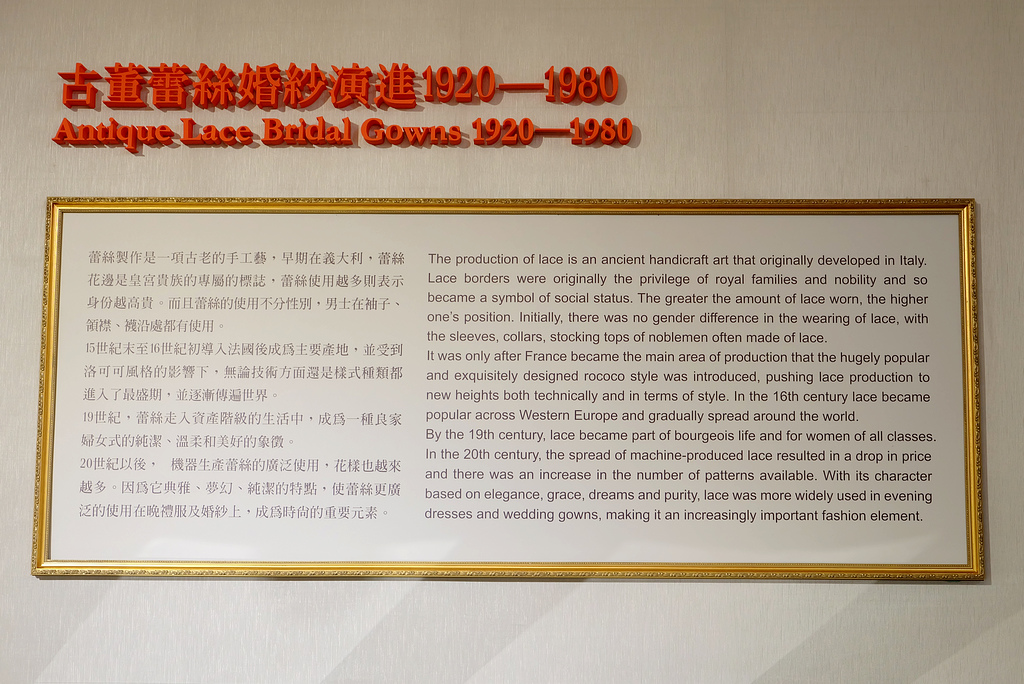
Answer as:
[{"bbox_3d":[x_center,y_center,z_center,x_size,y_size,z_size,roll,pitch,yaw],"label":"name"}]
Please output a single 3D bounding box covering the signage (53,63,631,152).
[{"bbox_3d":[-0.301,-0.416,2.182,1.024,0.155,0.031,0,-5,1],"label":"signage"}]

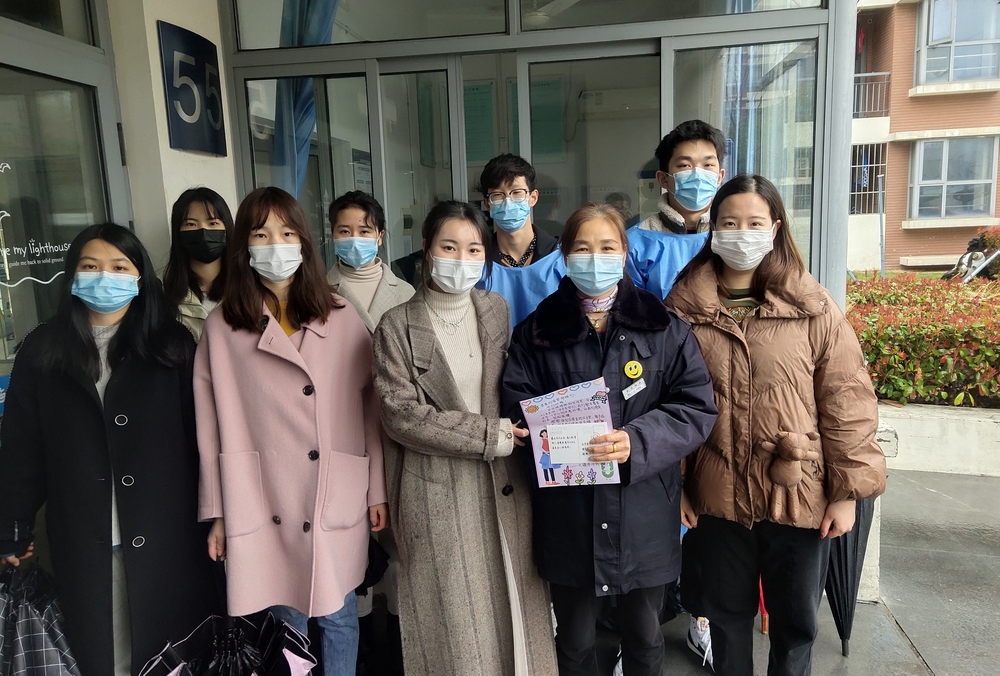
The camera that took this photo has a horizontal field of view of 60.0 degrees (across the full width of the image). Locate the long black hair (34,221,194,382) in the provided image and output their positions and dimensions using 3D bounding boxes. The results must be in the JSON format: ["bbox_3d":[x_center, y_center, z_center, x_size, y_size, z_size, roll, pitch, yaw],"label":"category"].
[{"bbox_3d":[-0.925,-0.093,2.090,0.335,0.365,0.240,-6,12,-17],"label":"long black hair"}]

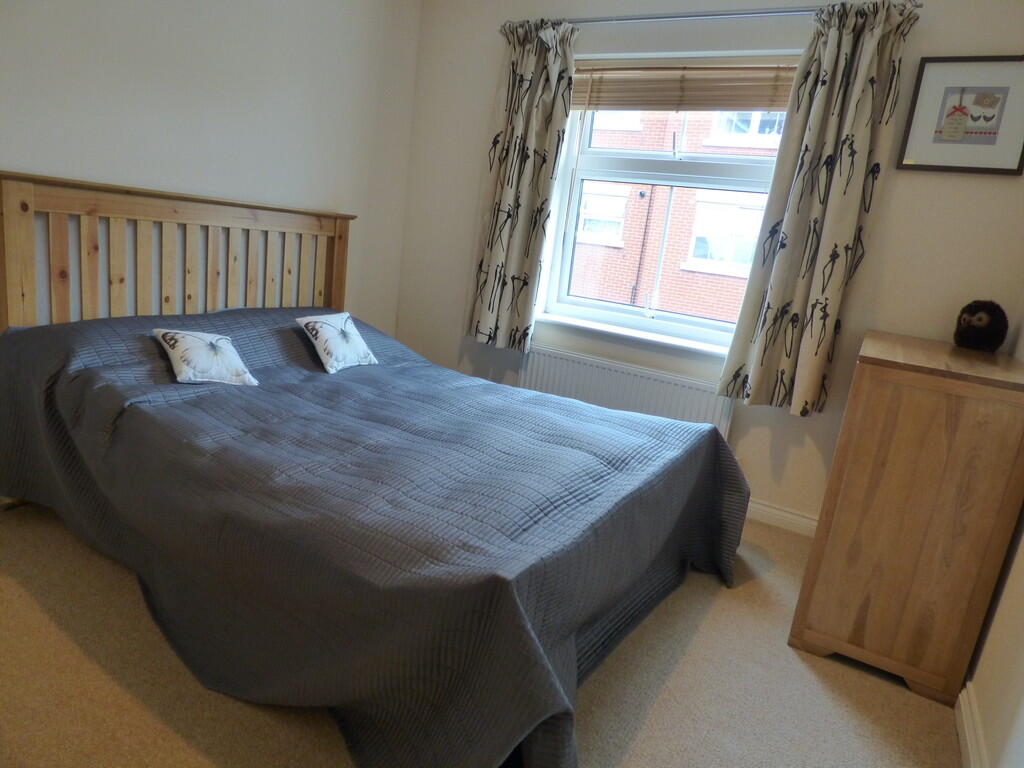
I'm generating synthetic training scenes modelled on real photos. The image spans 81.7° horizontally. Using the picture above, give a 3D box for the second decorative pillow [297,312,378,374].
[{"bbox_3d":[-0.782,-0.188,2.684,0.100,0.287,0.287,-39,-12,33],"label":"second decorative pillow"}]

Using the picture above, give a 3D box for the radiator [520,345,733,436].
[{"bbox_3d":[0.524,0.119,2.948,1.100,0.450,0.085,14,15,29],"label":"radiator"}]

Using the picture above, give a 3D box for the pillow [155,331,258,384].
[{"bbox_3d":[-1.132,-0.093,2.199,0.287,0.100,0.287,48,23,29],"label":"pillow"}]

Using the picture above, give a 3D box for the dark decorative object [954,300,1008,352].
[{"bbox_3d":[1.563,-0.191,1.972,0.140,0.168,0.140,1,15,-25],"label":"dark decorative object"}]

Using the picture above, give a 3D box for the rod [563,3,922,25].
[{"bbox_3d":[0.703,-1.569,2.530,1.816,0.028,0.035,16,16,28],"label":"rod"}]

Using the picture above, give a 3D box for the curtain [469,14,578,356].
[{"bbox_3d":[0.035,-0.971,3.025,0.440,1.600,0.120,14,15,29],"label":"curtain"}]

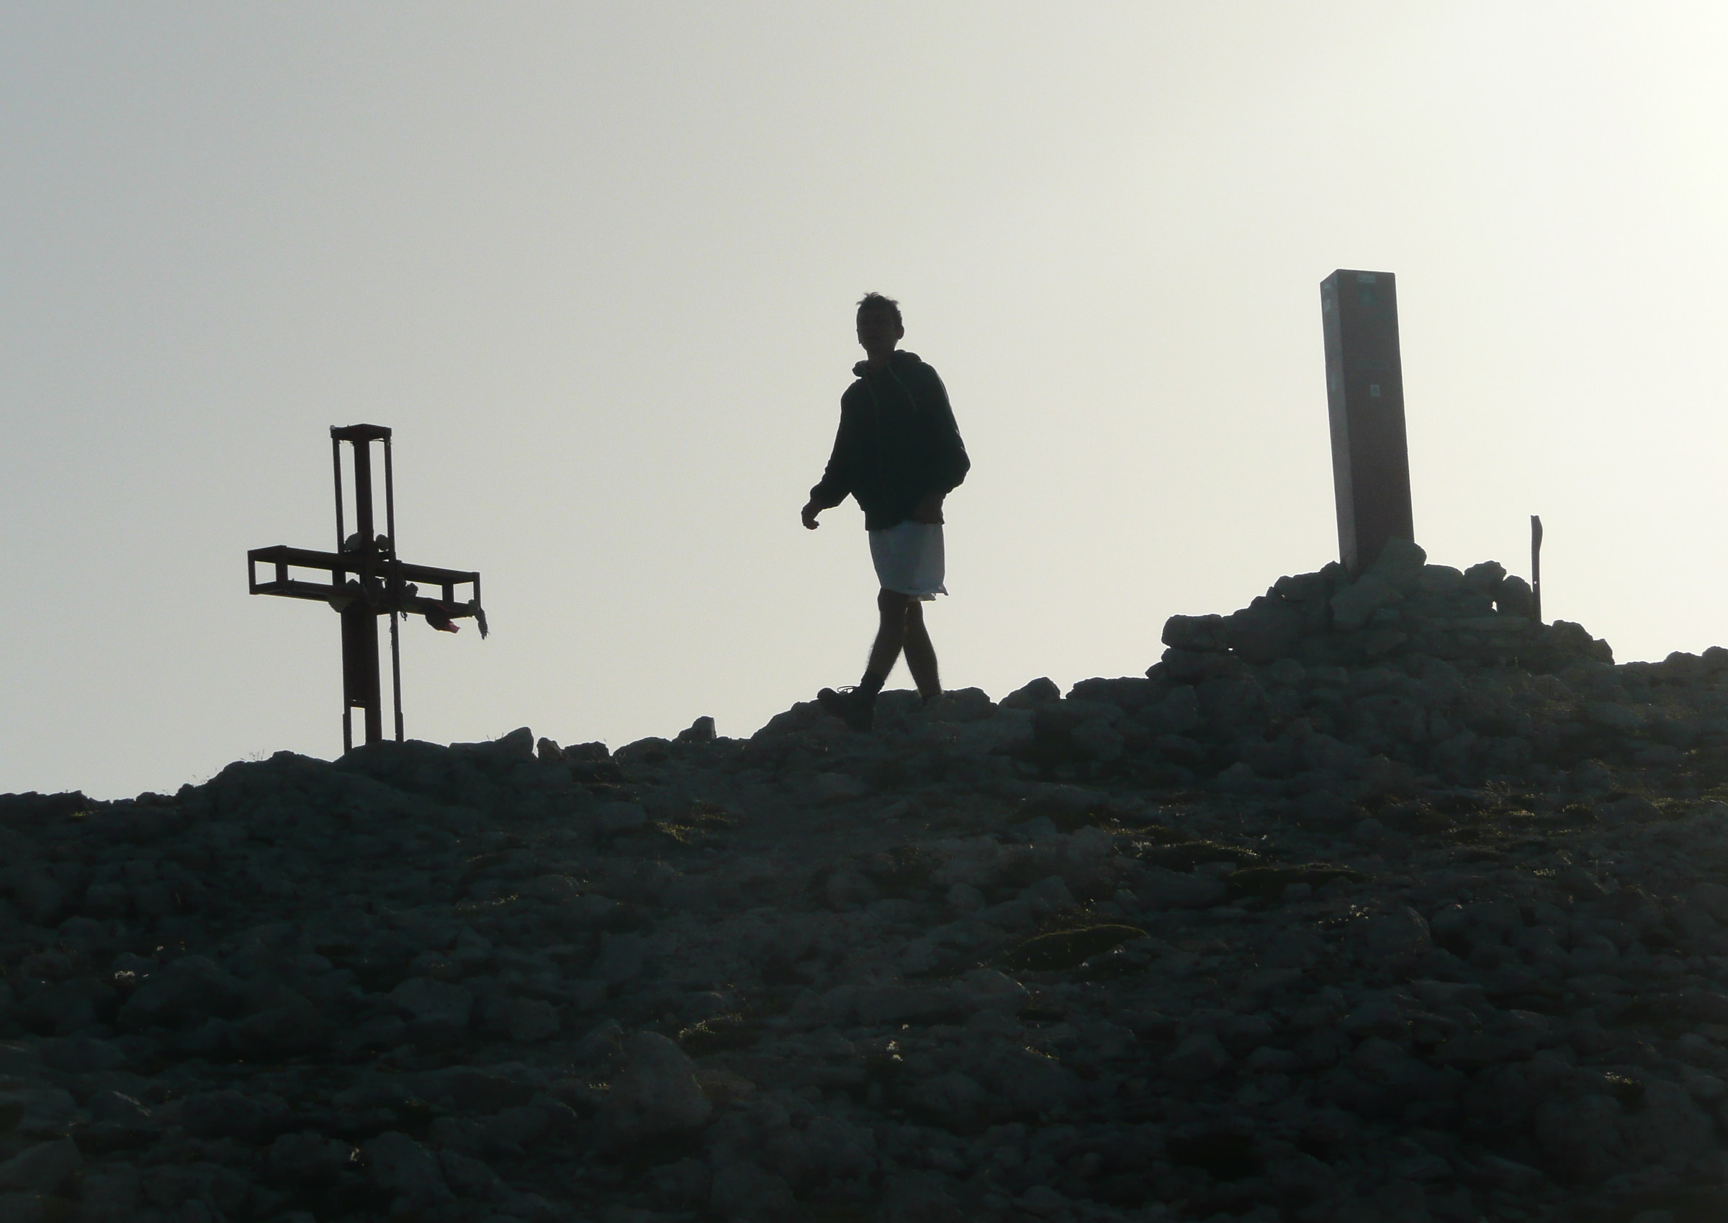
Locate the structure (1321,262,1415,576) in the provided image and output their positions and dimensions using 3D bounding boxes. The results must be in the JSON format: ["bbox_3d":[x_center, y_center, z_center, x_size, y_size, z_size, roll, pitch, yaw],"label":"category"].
[{"bbox_3d":[2.046,-0.748,32.000,0.250,1.250,0.220,0,-11,-16],"label":"structure"}]

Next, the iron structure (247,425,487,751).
[{"bbox_3d":[-2.010,-0.079,32.000,0.180,1.340,1.250,-11,-13,35],"label":"iron structure"}]

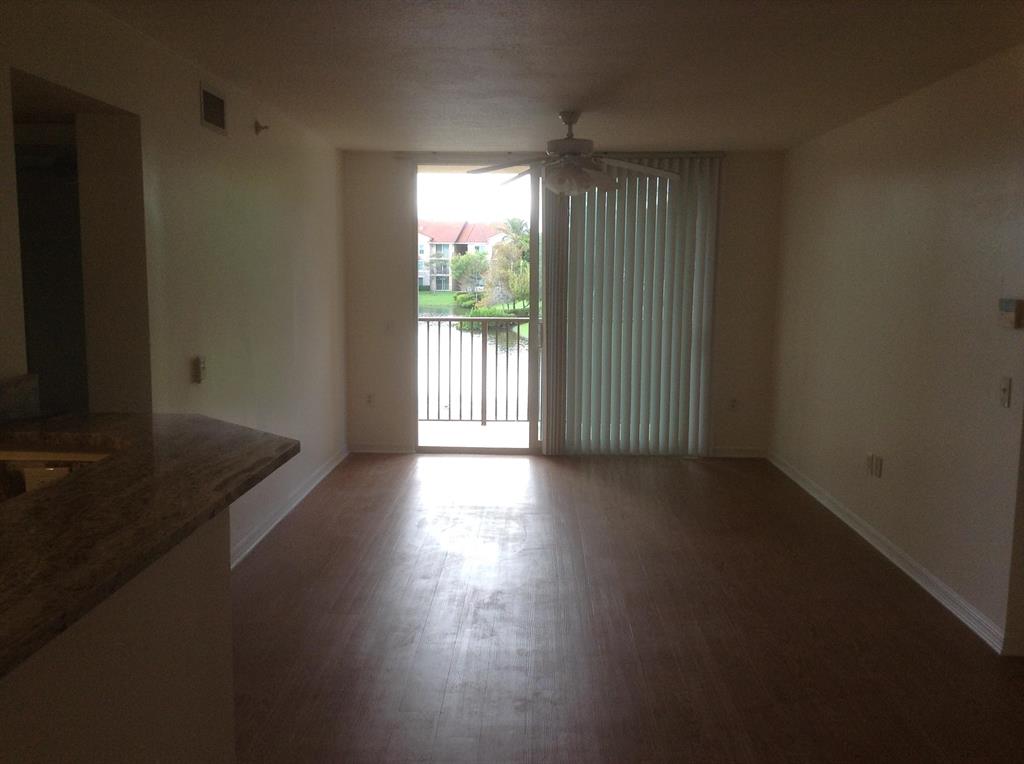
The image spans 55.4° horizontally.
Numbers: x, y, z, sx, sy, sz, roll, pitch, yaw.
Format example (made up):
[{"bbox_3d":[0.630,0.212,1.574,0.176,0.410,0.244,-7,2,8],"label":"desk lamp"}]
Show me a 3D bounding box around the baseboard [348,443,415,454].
[{"bbox_3d":[-1.071,0.536,8.004,0.562,0.105,0.020,1,7,1],"label":"baseboard"}]

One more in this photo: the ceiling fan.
[{"bbox_3d":[0.346,-1.335,5.672,1.290,0.467,1.290,1,7,1],"label":"ceiling fan"}]

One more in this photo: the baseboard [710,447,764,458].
[{"bbox_3d":[1.844,0.567,7.936,0.470,0.105,0.020,1,7,1],"label":"baseboard"}]

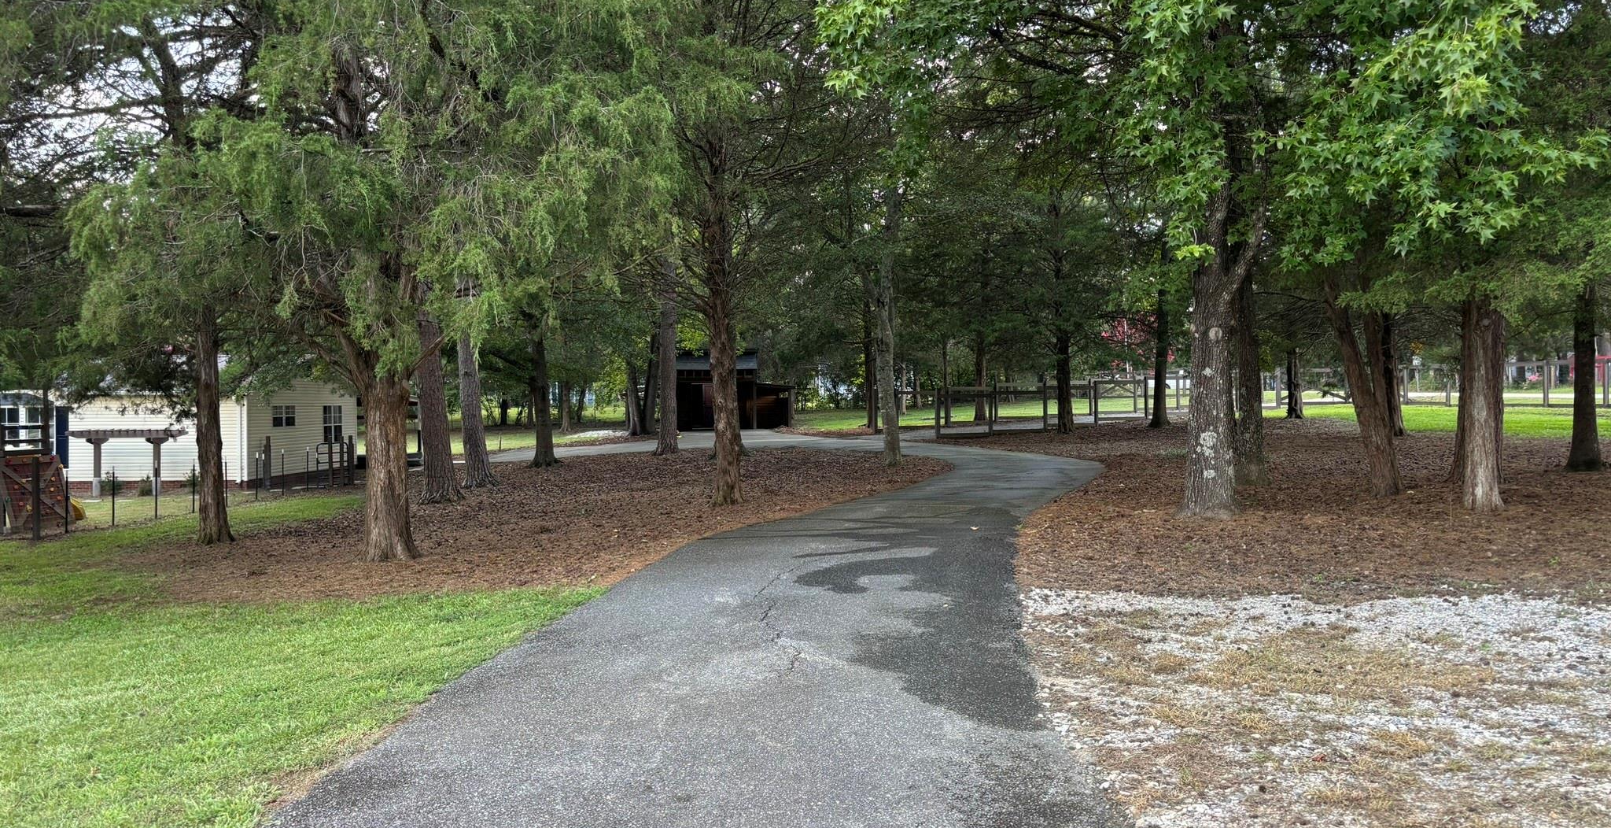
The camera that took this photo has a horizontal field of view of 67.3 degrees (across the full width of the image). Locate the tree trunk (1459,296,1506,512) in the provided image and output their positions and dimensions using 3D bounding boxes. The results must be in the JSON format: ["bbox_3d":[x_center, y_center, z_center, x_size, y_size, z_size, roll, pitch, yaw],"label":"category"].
[{"bbox_3d":[7.387,-0.110,13.200,0.508,2.348,0.483,0,1,0],"label":"tree trunk"}]

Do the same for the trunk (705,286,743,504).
[{"bbox_3d":[-1.154,-0.277,17.200,0.537,3.113,0.494,0,1,0],"label":"trunk"}]

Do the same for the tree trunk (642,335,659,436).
[{"bbox_3d":[-5.501,-1.029,43.000,0.581,3.623,0.494,0,1,0],"label":"tree trunk"}]

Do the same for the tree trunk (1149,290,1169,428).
[{"bbox_3d":[9.791,-1.533,33.500,0.523,3.868,0.470,0,1,0],"label":"tree trunk"}]

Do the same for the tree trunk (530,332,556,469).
[{"bbox_3d":[-6.599,-0.349,30.500,0.666,3.331,0.600,0,1,0],"label":"tree trunk"}]

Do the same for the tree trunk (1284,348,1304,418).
[{"bbox_3d":[14.345,-0.905,35.500,0.591,2.068,0.532,0,1,0],"label":"tree trunk"}]

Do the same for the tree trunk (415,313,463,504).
[{"bbox_3d":[-6.205,-0.085,20.500,0.789,3.220,0.671,0,1,0],"label":"tree trunk"}]

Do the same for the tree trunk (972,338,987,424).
[{"bbox_3d":[5.906,-1.130,41.000,0.486,2.815,0.420,0,0,0],"label":"tree trunk"}]

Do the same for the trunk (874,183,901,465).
[{"bbox_3d":[1.656,-1.746,24.500,0.557,5.606,0.450,0,0,0],"label":"trunk"}]

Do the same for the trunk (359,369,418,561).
[{"bbox_3d":[-4.689,0.573,13.600,0.618,2.150,0.573,0,0,0],"label":"trunk"}]

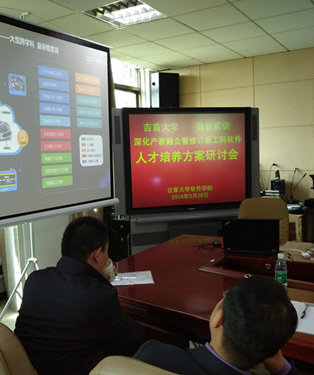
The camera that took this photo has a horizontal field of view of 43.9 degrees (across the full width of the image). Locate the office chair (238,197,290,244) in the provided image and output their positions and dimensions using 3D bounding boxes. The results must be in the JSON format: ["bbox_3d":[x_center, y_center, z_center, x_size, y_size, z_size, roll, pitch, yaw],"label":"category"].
[{"bbox_3d":[0.775,0.597,3.014,0.560,0.980,0.600,1,6,27],"label":"office chair"}]

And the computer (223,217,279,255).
[{"bbox_3d":[0.596,0.278,2.388,0.335,0.220,0.300,0,6,22],"label":"computer"}]

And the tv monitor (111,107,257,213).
[{"bbox_3d":[0.361,-0.327,4.707,1.786,1.240,0.220,-3,5,-12],"label":"tv monitor"}]

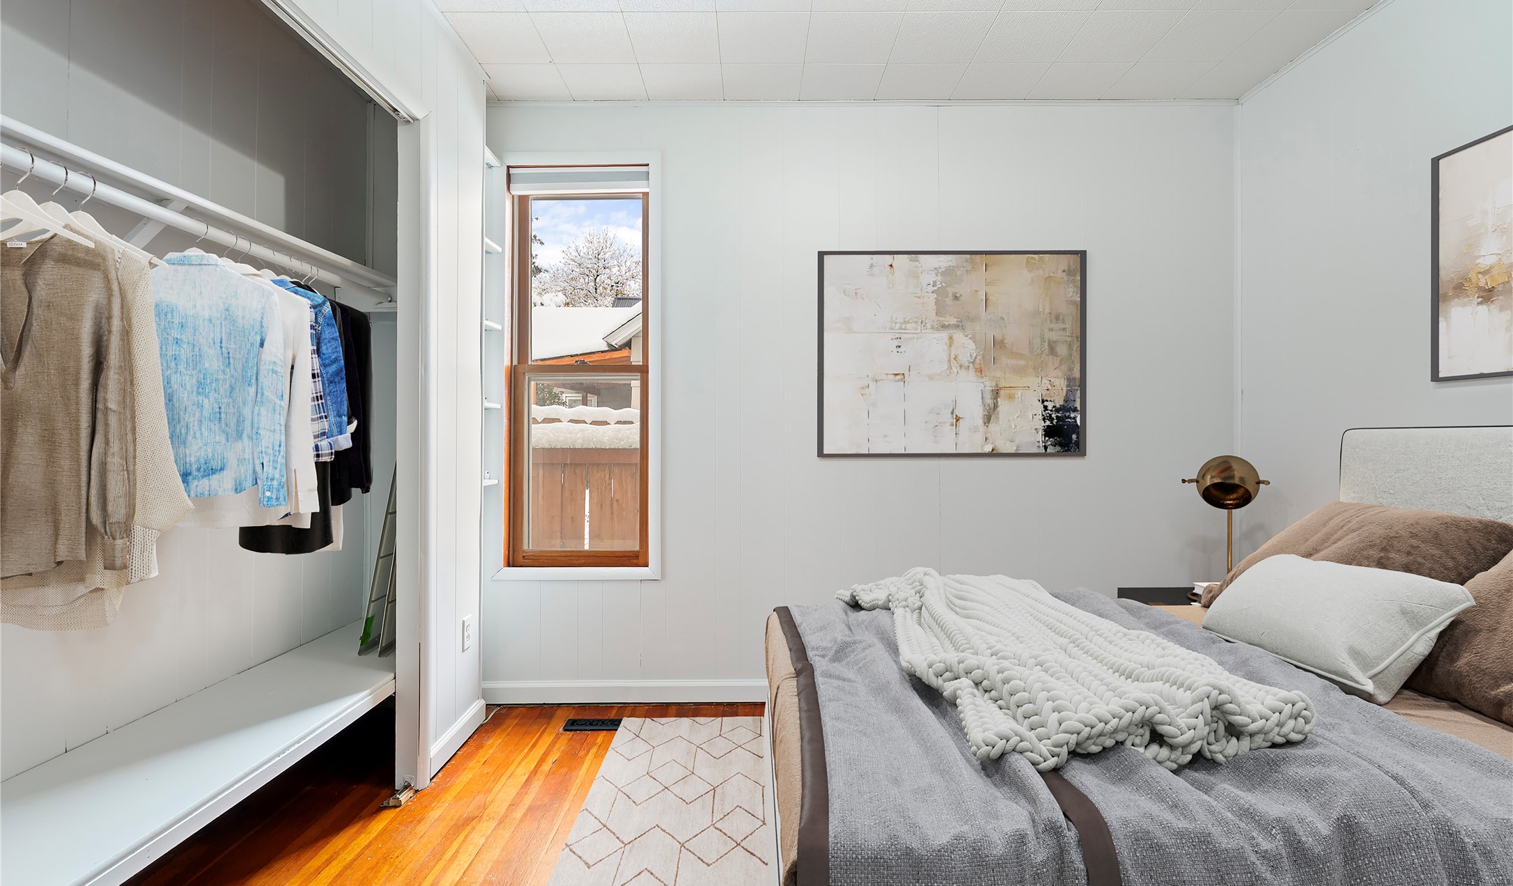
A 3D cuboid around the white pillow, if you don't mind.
[{"bbox_3d":[1.332,0.410,1.587,0.305,0.145,0.480,-42,3,-1],"label":"white pillow"}]

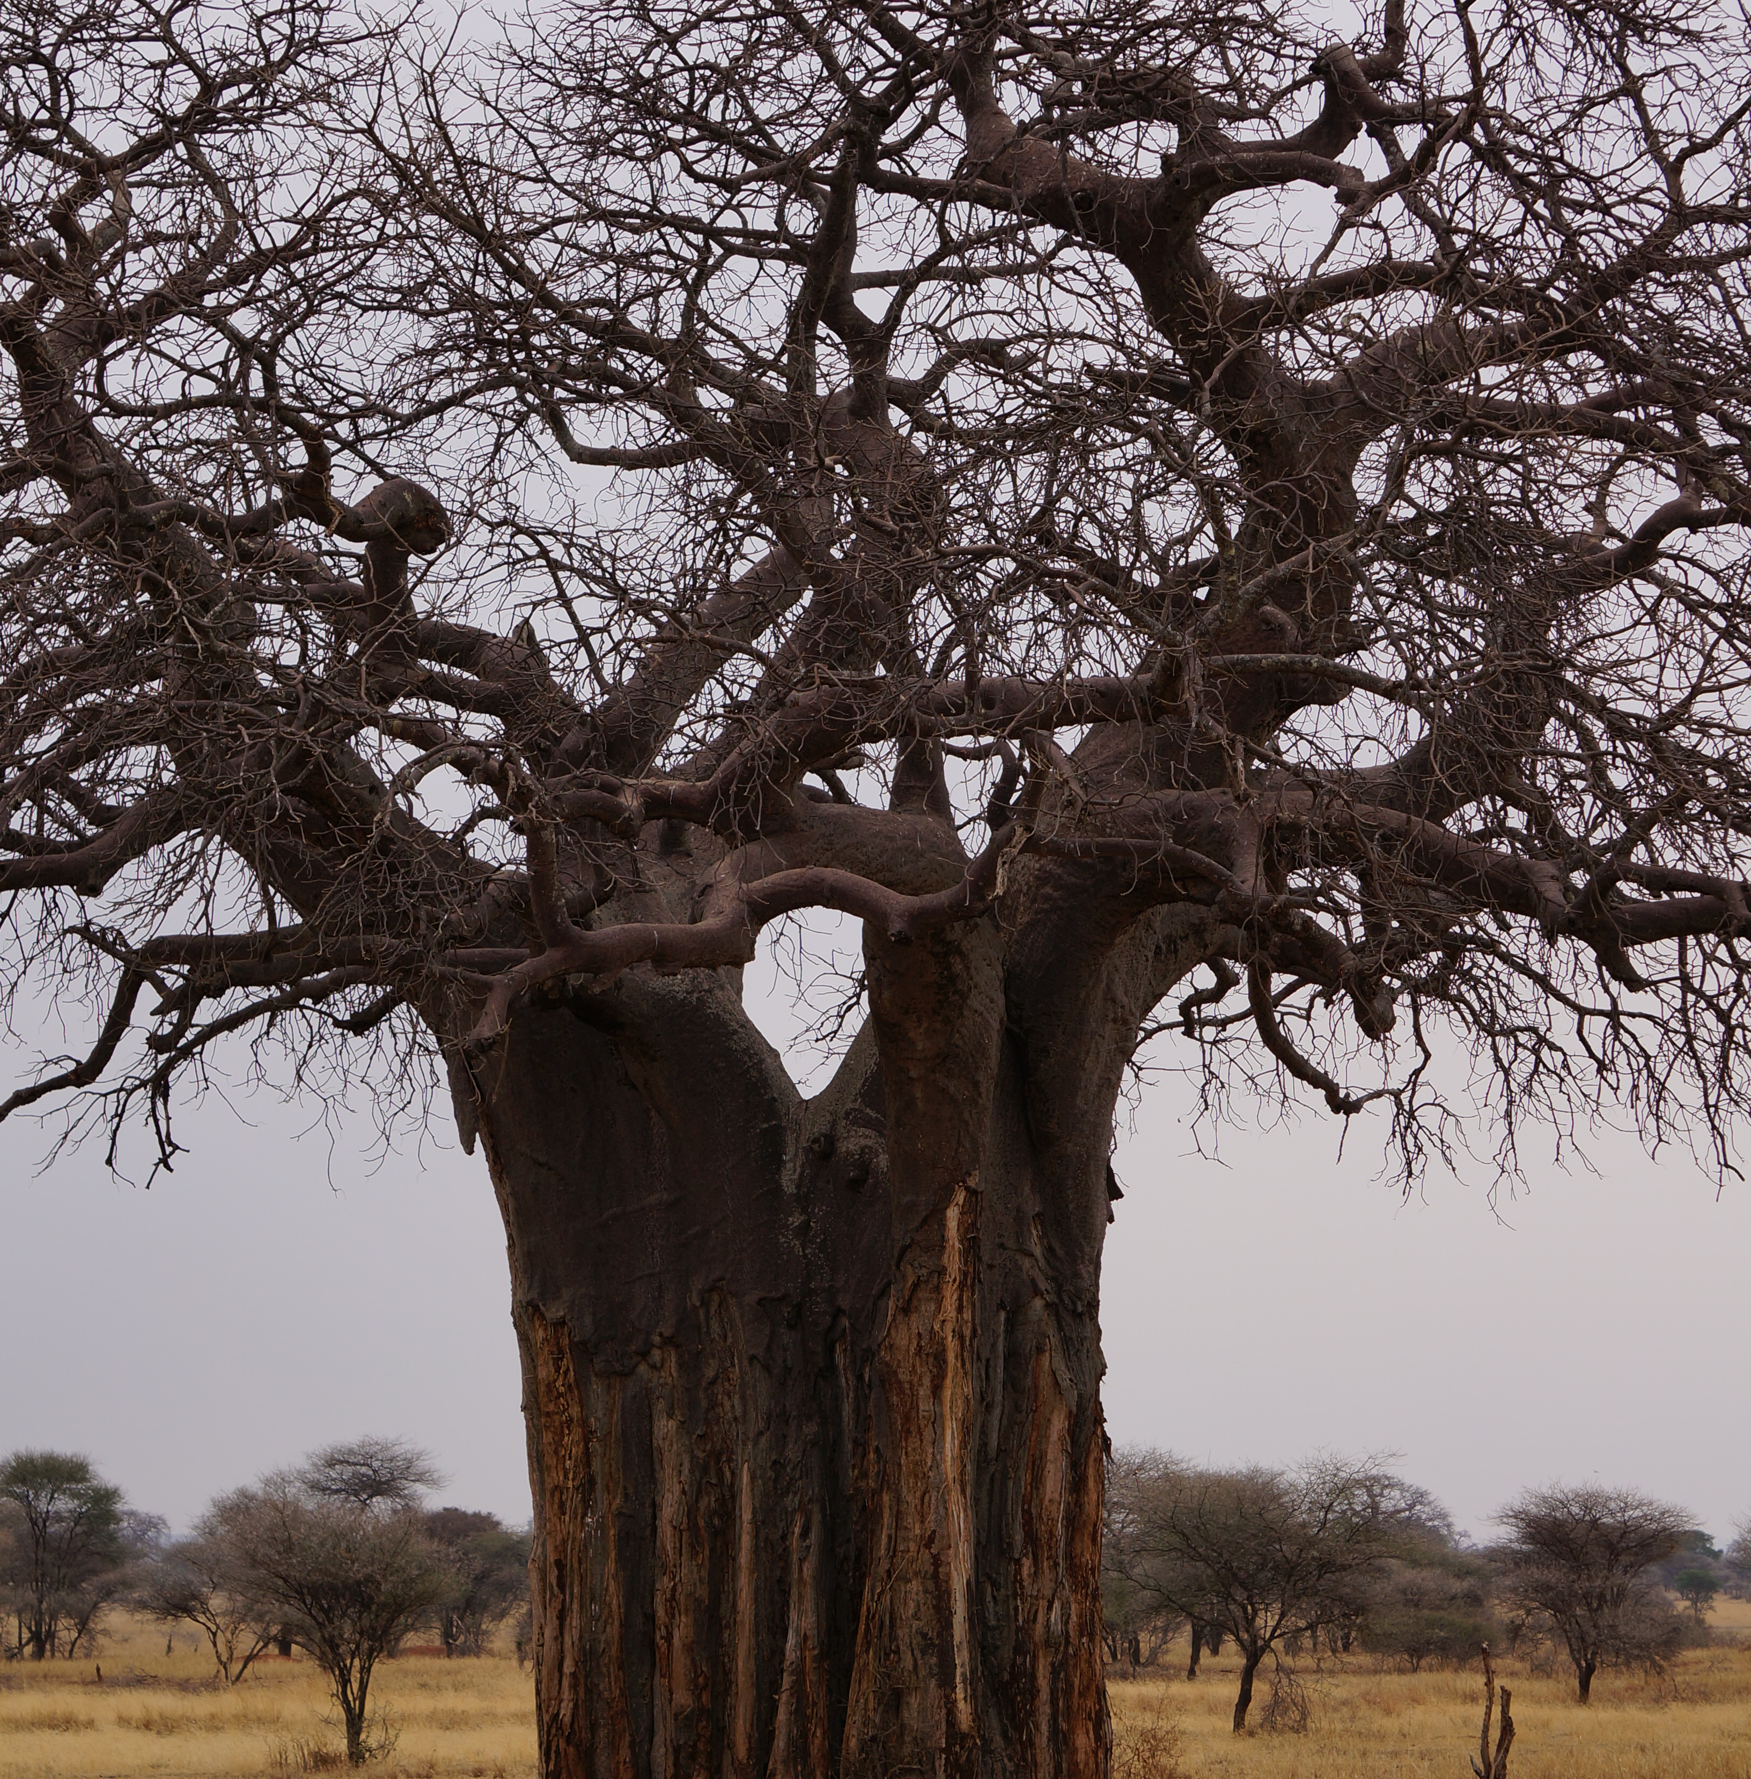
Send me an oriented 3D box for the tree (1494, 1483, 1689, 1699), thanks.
[{"bbox_3d":[11.526,11.294,96.341,3.160,3.560,3.070,0,-6,0],"label":"tree"}]

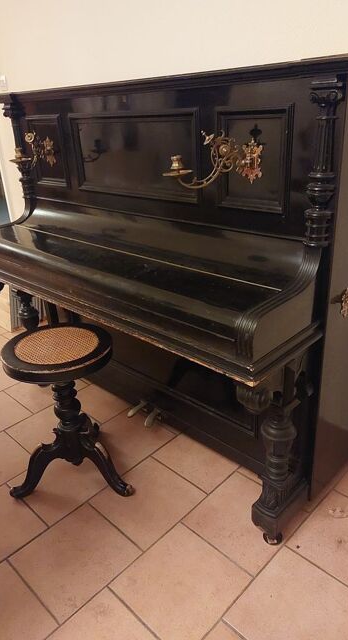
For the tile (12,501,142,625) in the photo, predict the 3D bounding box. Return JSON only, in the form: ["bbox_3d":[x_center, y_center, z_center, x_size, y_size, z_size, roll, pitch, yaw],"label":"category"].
[{"bbox_3d":[-0.298,0.717,1.400,0.291,0.010,0.293,20,34,41],"label":"tile"}]

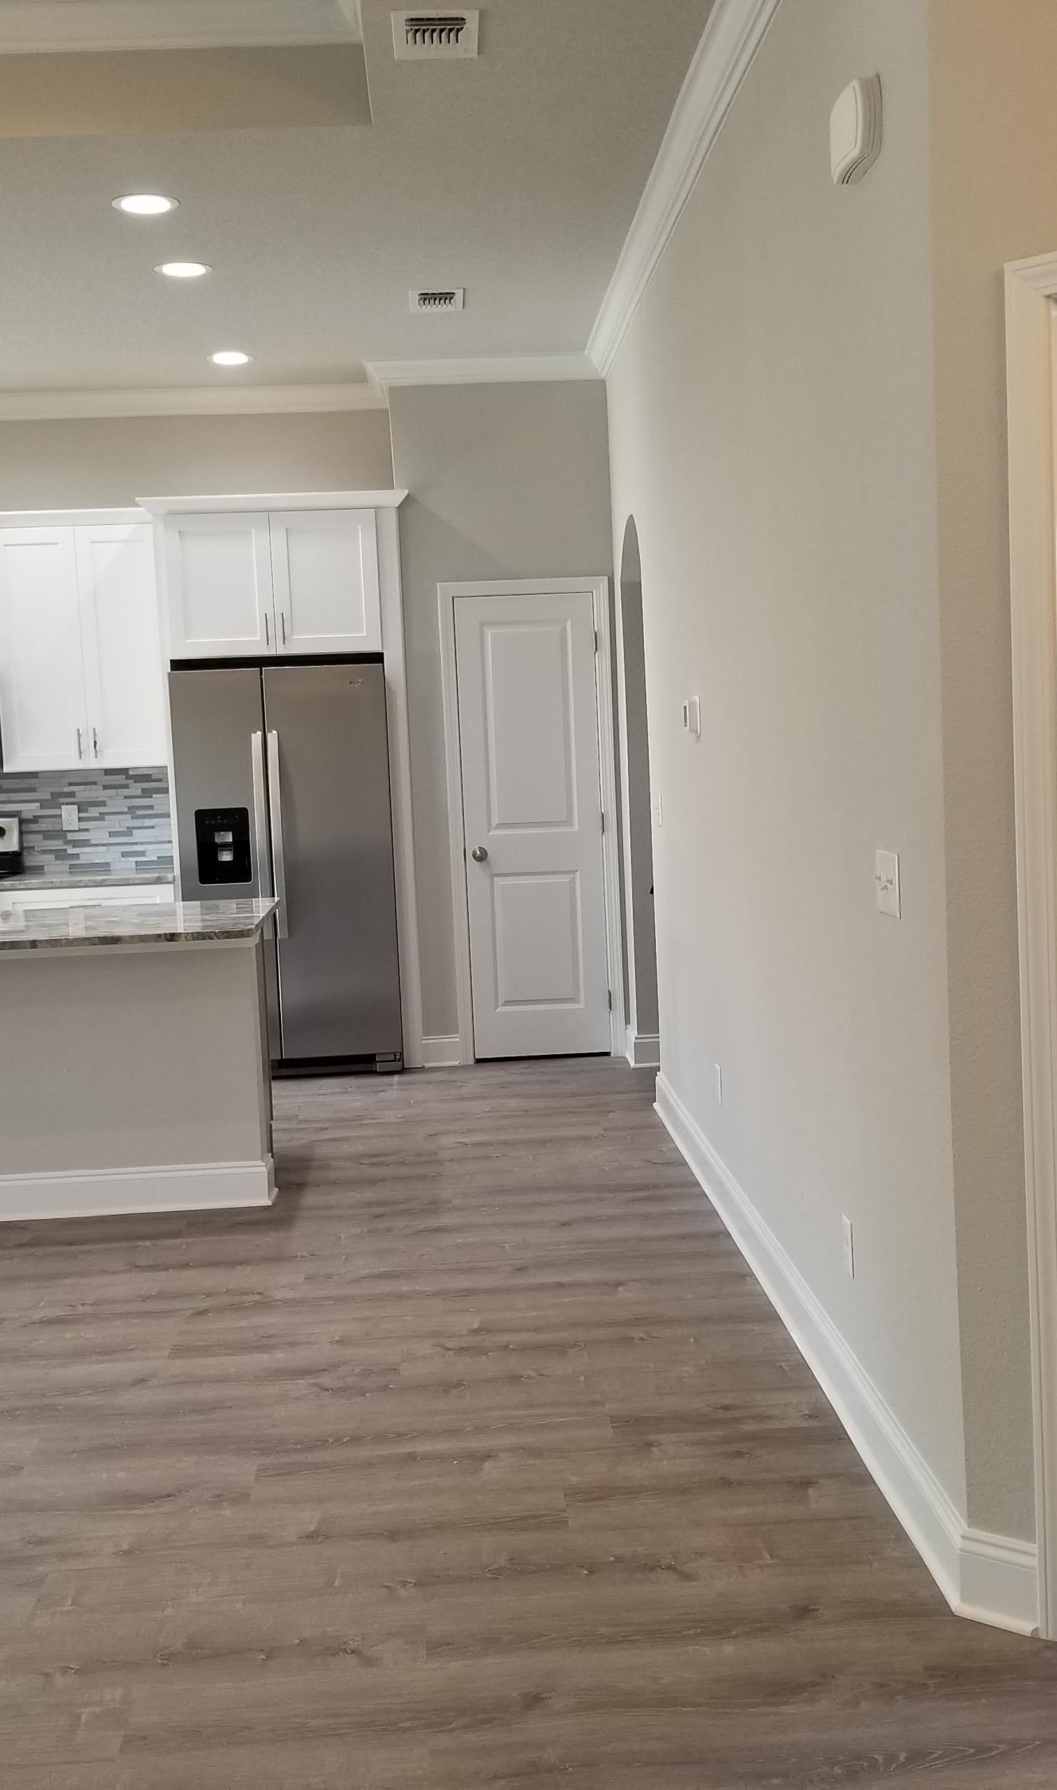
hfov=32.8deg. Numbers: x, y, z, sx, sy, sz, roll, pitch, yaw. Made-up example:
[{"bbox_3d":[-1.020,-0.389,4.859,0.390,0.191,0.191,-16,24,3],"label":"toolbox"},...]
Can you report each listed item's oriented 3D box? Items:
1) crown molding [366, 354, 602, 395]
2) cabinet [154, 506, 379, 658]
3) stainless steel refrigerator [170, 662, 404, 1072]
[{"bbox_3d":[-0.178,-2.248,7.667,1.024,0.097,0.095,-3,5,-3],"label":"crown molding"},{"bbox_3d":[-1.105,-1.347,7.930,0.935,0.623,0.593,-3,5,-3],"label":"cabinet"},{"bbox_3d":[-1.034,-0.104,7.927,0.905,1.765,0.765,-3,5,-3],"label":"stainless steel refrigerator"}]

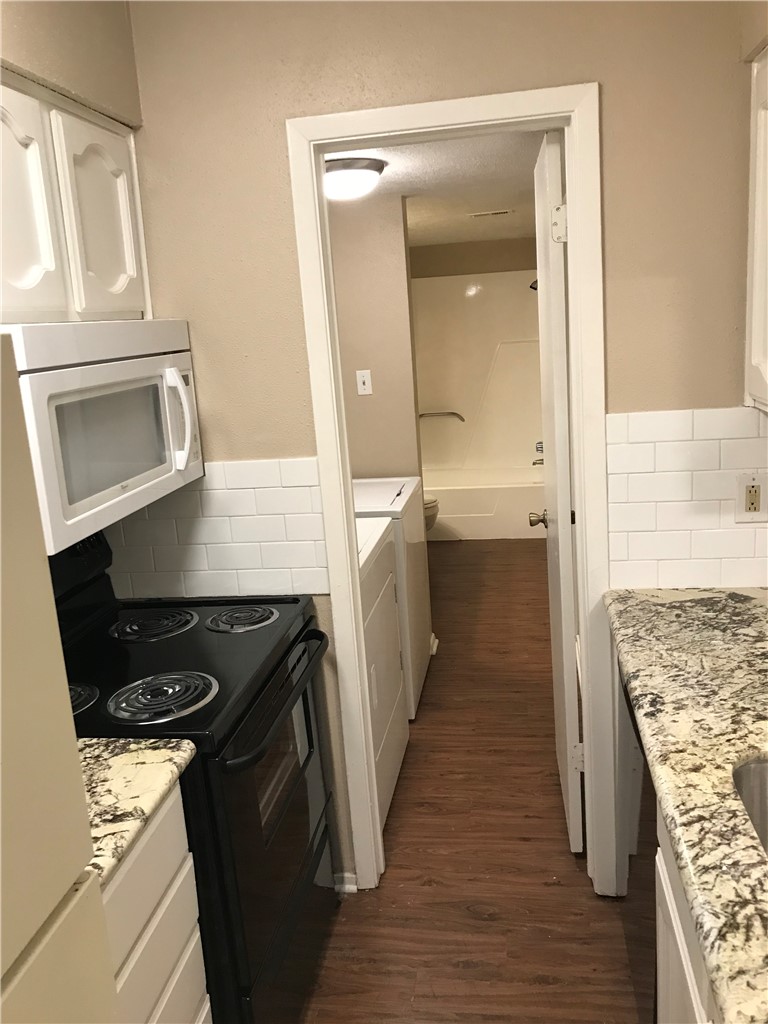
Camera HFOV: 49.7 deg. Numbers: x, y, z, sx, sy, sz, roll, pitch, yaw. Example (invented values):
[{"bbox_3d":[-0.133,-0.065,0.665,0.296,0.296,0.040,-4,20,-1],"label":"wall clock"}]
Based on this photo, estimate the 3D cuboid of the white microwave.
[{"bbox_3d":[-0.729,-0.198,1.816,0.433,0.404,0.759,-2,12,9],"label":"white microwave"}]

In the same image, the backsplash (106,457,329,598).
[{"bbox_3d":[-0.506,0.052,2.271,0.703,0.376,0.018,-2,12,9],"label":"backsplash"}]

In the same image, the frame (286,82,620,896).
[{"bbox_3d":[0.214,0.057,2.216,0.740,2.115,0.138,-2,12,9],"label":"frame"}]

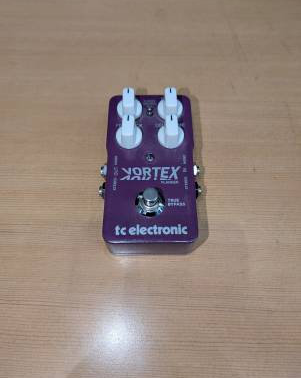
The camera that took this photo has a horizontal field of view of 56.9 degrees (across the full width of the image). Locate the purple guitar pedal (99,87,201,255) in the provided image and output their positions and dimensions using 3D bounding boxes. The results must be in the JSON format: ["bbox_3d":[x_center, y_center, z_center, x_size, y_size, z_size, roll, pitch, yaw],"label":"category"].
[{"bbox_3d":[0.000,-0.012,0.234,0.085,0.060,0.124,0,68,0],"label":"purple guitar pedal"}]

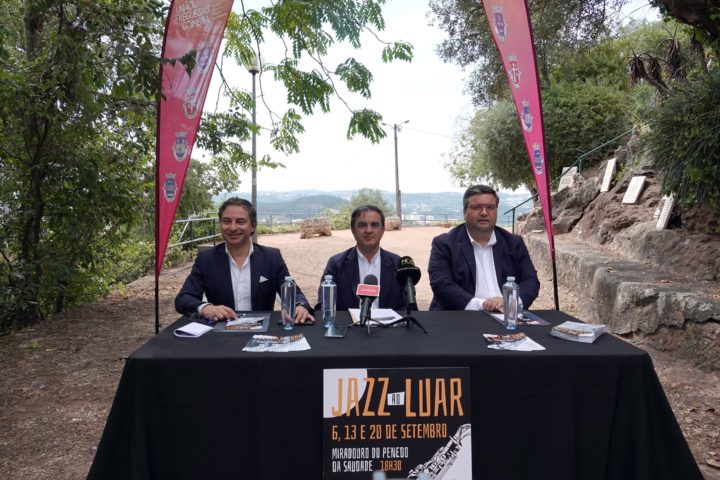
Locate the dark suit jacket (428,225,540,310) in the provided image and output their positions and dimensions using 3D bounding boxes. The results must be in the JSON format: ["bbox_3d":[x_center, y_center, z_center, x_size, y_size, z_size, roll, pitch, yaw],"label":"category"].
[{"bbox_3d":[0.634,0.264,2.570,0.570,0.680,0.480,0,5,0],"label":"dark suit jacket"}]

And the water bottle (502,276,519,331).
[{"bbox_3d":[0.642,0.267,2.033,0.063,0.222,0.063,0,5,0],"label":"water bottle"}]

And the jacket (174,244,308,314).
[{"bbox_3d":[-0.572,0.310,2.453,0.640,0.620,0.470,0,5,-7],"label":"jacket"}]

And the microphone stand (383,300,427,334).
[{"bbox_3d":[0.195,0.321,2.048,0.190,0.108,0.180,0,5,0],"label":"microphone stand"}]

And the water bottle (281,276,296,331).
[{"bbox_3d":[-0.301,0.265,2.018,0.063,0.222,0.063,0,5,0],"label":"water bottle"}]

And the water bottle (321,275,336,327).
[{"bbox_3d":[-0.134,0.263,2.052,0.063,0.222,0.063,0,5,0],"label":"water bottle"}]

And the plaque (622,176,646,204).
[{"bbox_3d":[4.715,-0.851,8.250,0.050,0.530,0.270,28,-6,-21],"label":"plaque"}]

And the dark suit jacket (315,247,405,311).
[{"bbox_3d":[-0.002,0.334,2.796,0.520,0.600,0.400,0,5,-2],"label":"dark suit jacket"}]

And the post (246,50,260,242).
[{"bbox_3d":[-2.655,-2.155,12.065,0.340,4.879,0.340,0,5,0],"label":"post"}]

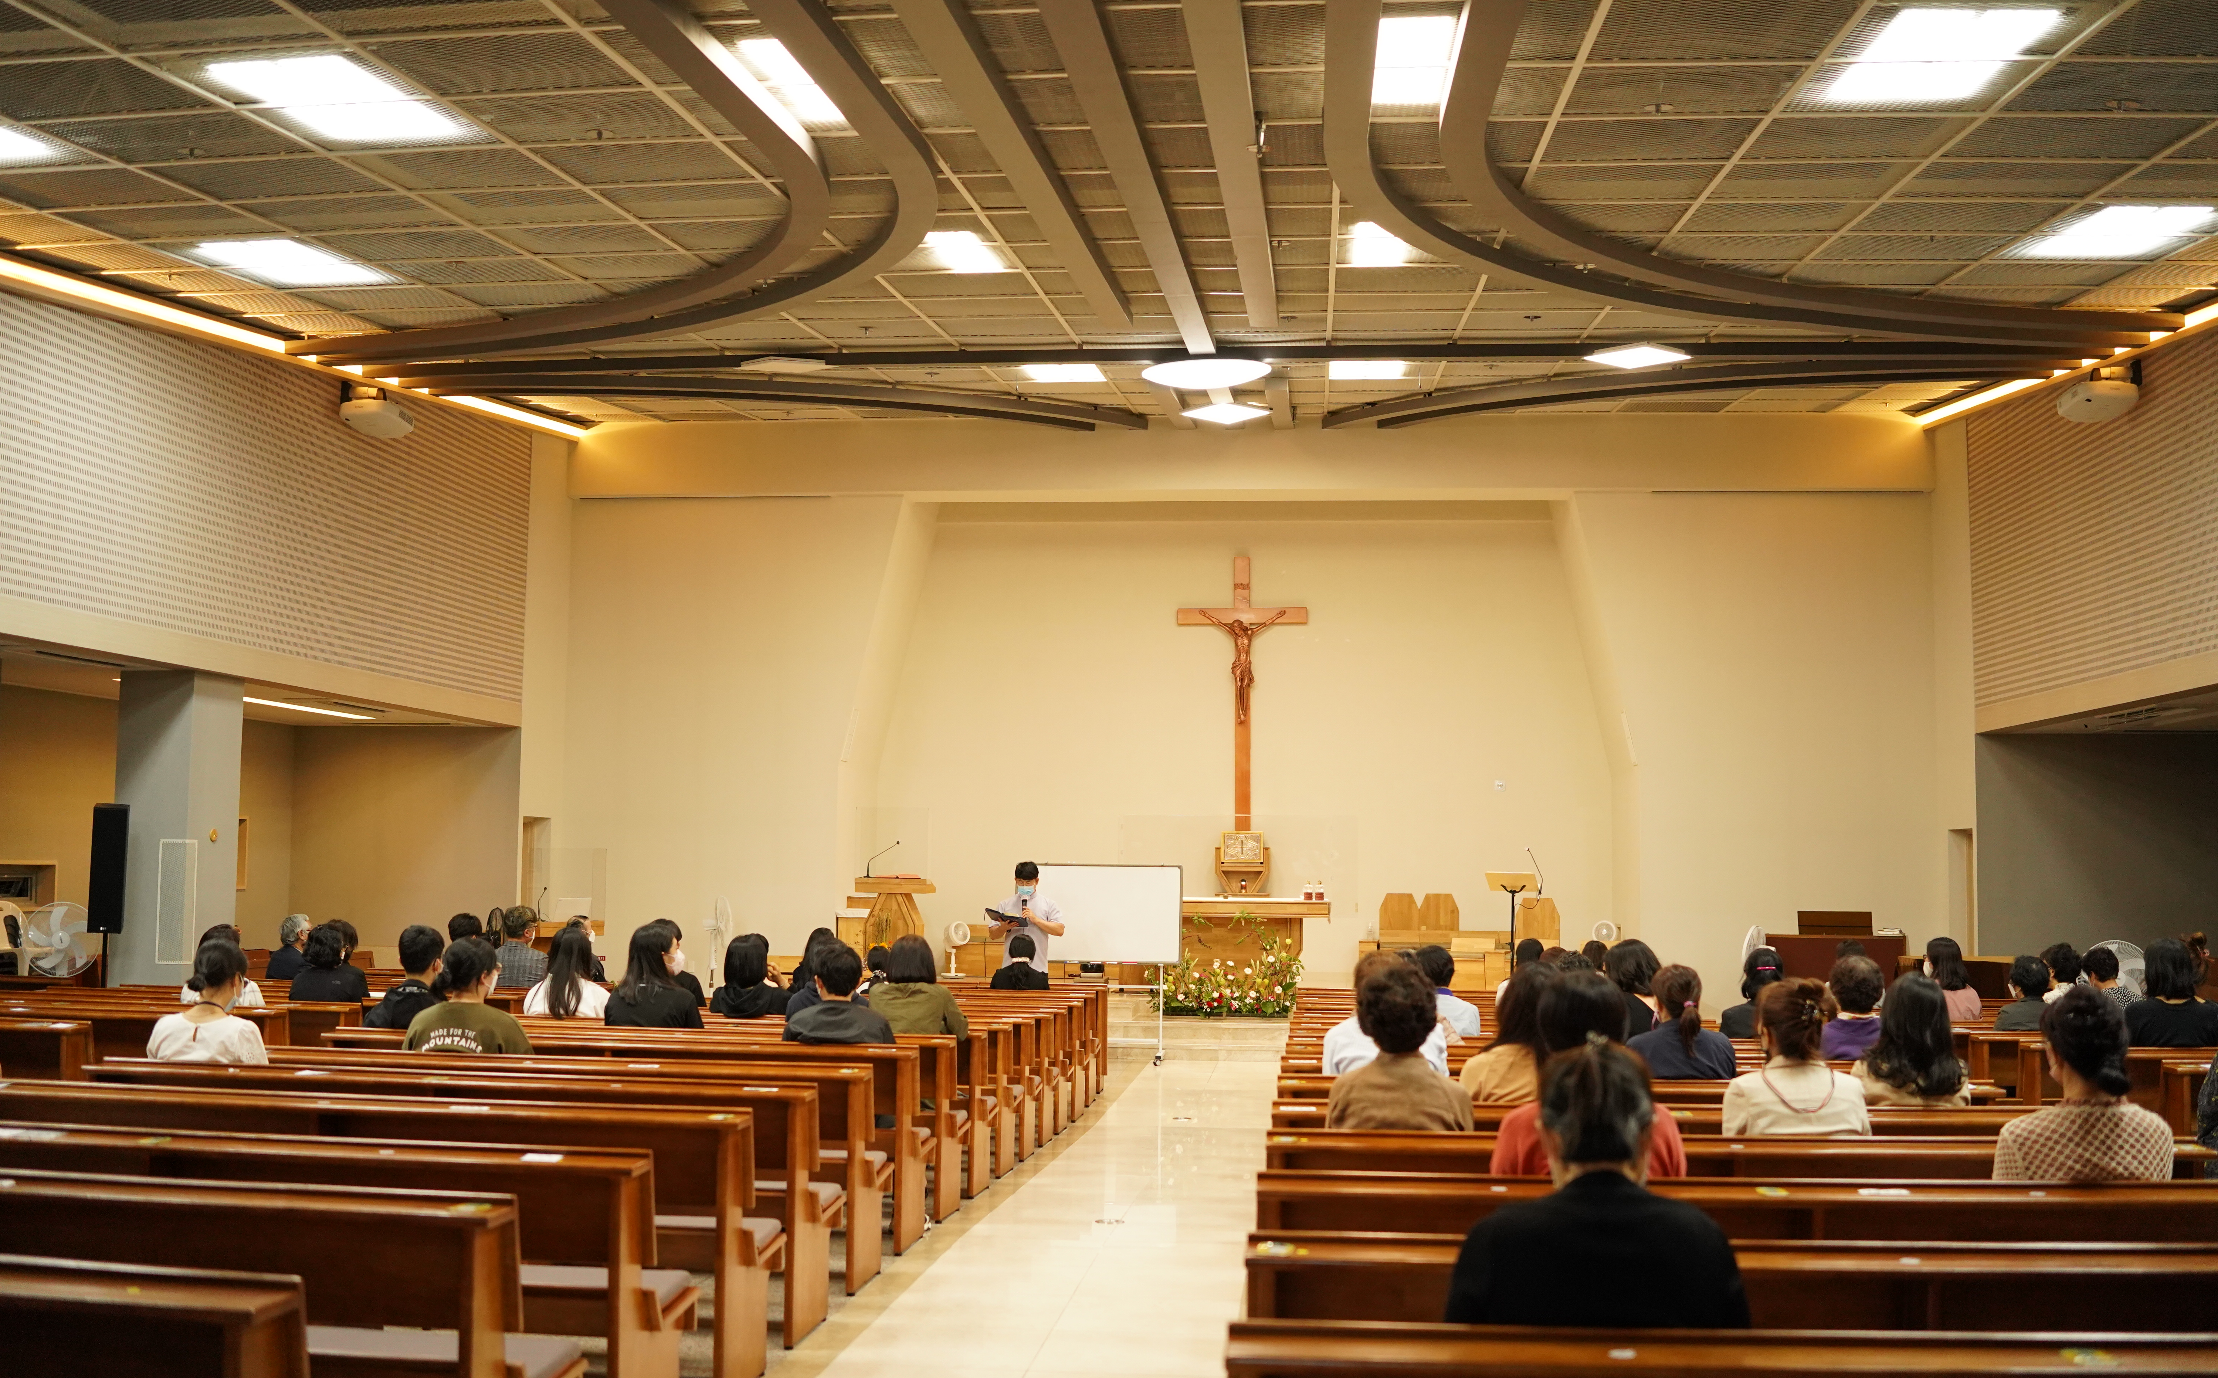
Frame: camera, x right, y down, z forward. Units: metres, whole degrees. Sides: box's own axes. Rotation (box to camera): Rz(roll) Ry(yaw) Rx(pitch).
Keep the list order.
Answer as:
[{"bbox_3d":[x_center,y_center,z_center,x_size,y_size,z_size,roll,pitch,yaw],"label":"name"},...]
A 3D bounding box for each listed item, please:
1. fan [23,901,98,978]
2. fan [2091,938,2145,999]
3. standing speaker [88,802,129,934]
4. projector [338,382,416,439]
[{"bbox_3d":[-7.736,2.277,15.885,0.530,1.384,0.450,1,-5,-6],"label":"fan"},{"bbox_3d":[6.751,2.348,14.471,0.530,1.352,0.450,-1,-5,16],"label":"fan"},{"bbox_3d":[-7.109,1.272,15.304,0.235,0.920,0.250,2,-5,-14],"label":"standing speaker"},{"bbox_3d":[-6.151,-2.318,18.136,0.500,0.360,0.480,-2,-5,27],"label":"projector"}]

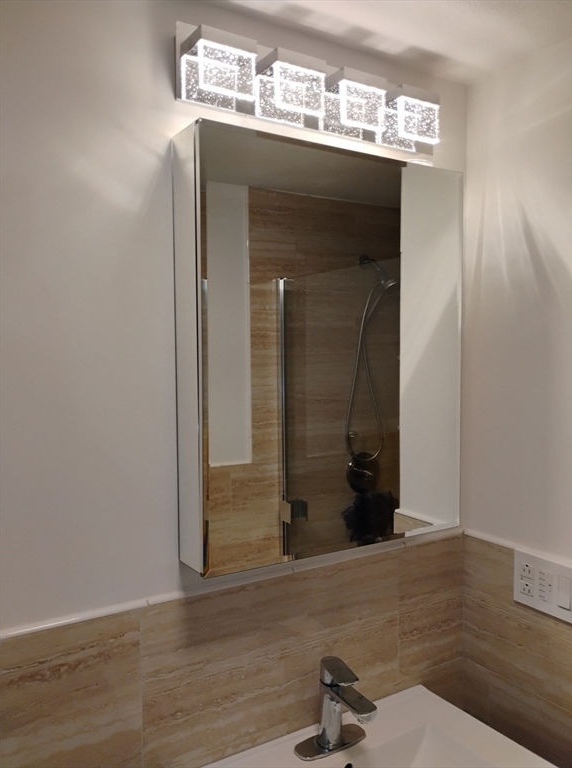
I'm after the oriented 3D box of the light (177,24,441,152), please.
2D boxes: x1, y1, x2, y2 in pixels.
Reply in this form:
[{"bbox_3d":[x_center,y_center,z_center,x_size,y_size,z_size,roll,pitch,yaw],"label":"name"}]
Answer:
[{"bbox_3d":[0.081,-0.574,1.228,0.608,0.136,0.090,-2,3,-31],"label":"light"}]

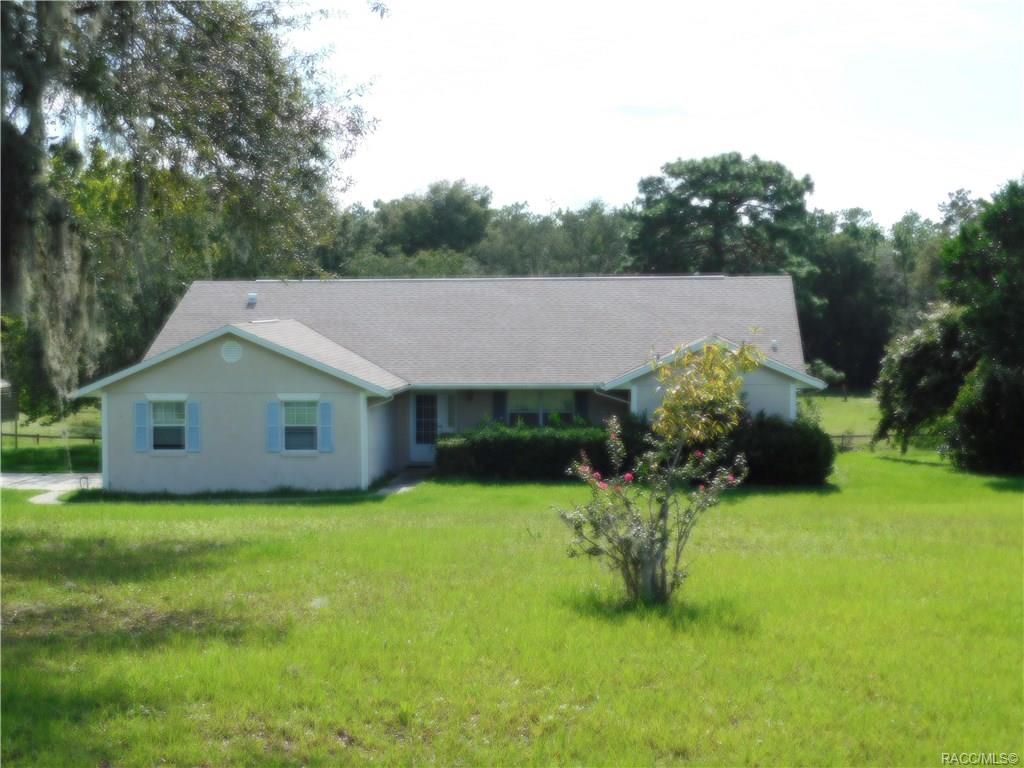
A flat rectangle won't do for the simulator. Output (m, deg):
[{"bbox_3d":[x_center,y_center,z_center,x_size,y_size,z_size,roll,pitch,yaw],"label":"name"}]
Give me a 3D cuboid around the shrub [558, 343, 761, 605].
[{"bbox_3d":[1.563,0.949,18.500,2.130,2.760,2.000,0,3,6],"label":"shrub"}]

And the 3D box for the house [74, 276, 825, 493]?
[{"bbox_3d":[-0.849,-0.407,52.765,19.710,5.616,16.400,0,3,6],"label":"house"}]

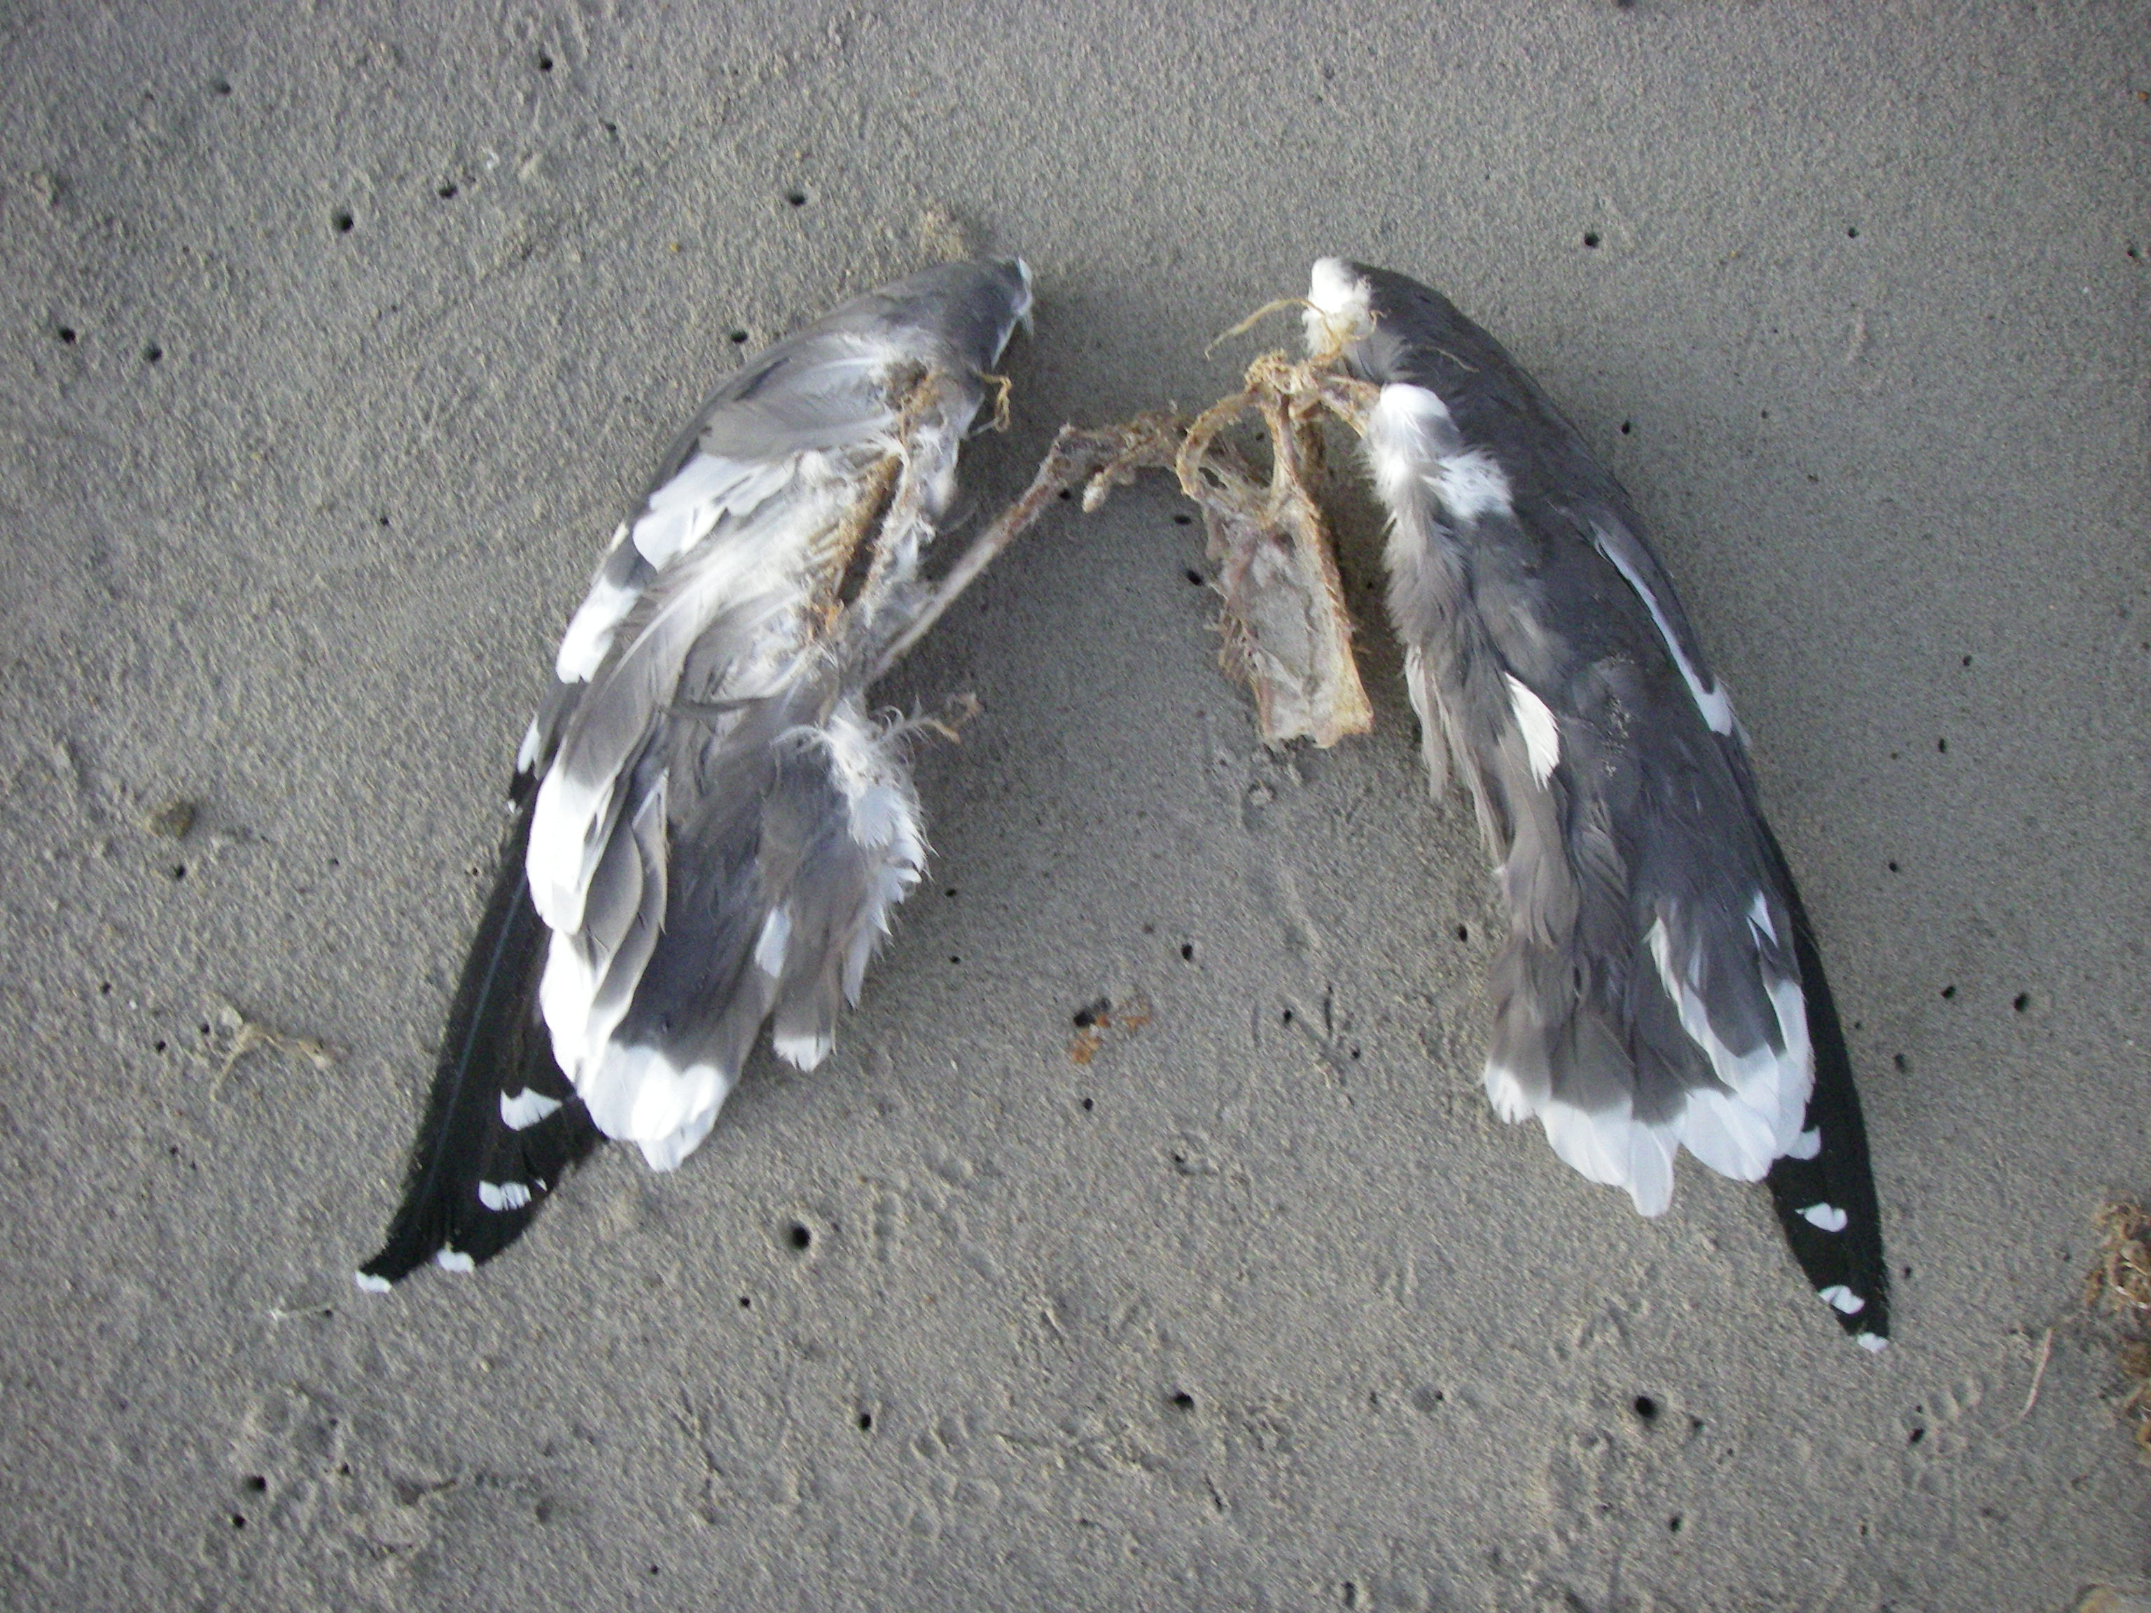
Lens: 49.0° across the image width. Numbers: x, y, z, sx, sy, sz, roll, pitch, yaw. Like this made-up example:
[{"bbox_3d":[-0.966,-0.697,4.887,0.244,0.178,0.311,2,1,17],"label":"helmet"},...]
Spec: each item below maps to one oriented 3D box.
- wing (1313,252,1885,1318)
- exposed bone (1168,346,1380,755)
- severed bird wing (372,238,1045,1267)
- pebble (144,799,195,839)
[{"bbox_3d":[0.171,-0.014,0.818,0.125,0.050,0.426,-15,74,-4],"label":"wing"},{"bbox_3d":[0.070,-0.092,0.845,0.071,0.045,0.147,-8,73,-2],"label":"exposed bone"},{"bbox_3d":[-0.116,-0.022,0.821,0.151,0.050,0.420,14,74,4],"label":"severed bird wing"},{"bbox_3d":[-0.319,0.005,0.833,0.017,0.010,0.013,-6,73,-2],"label":"pebble"}]

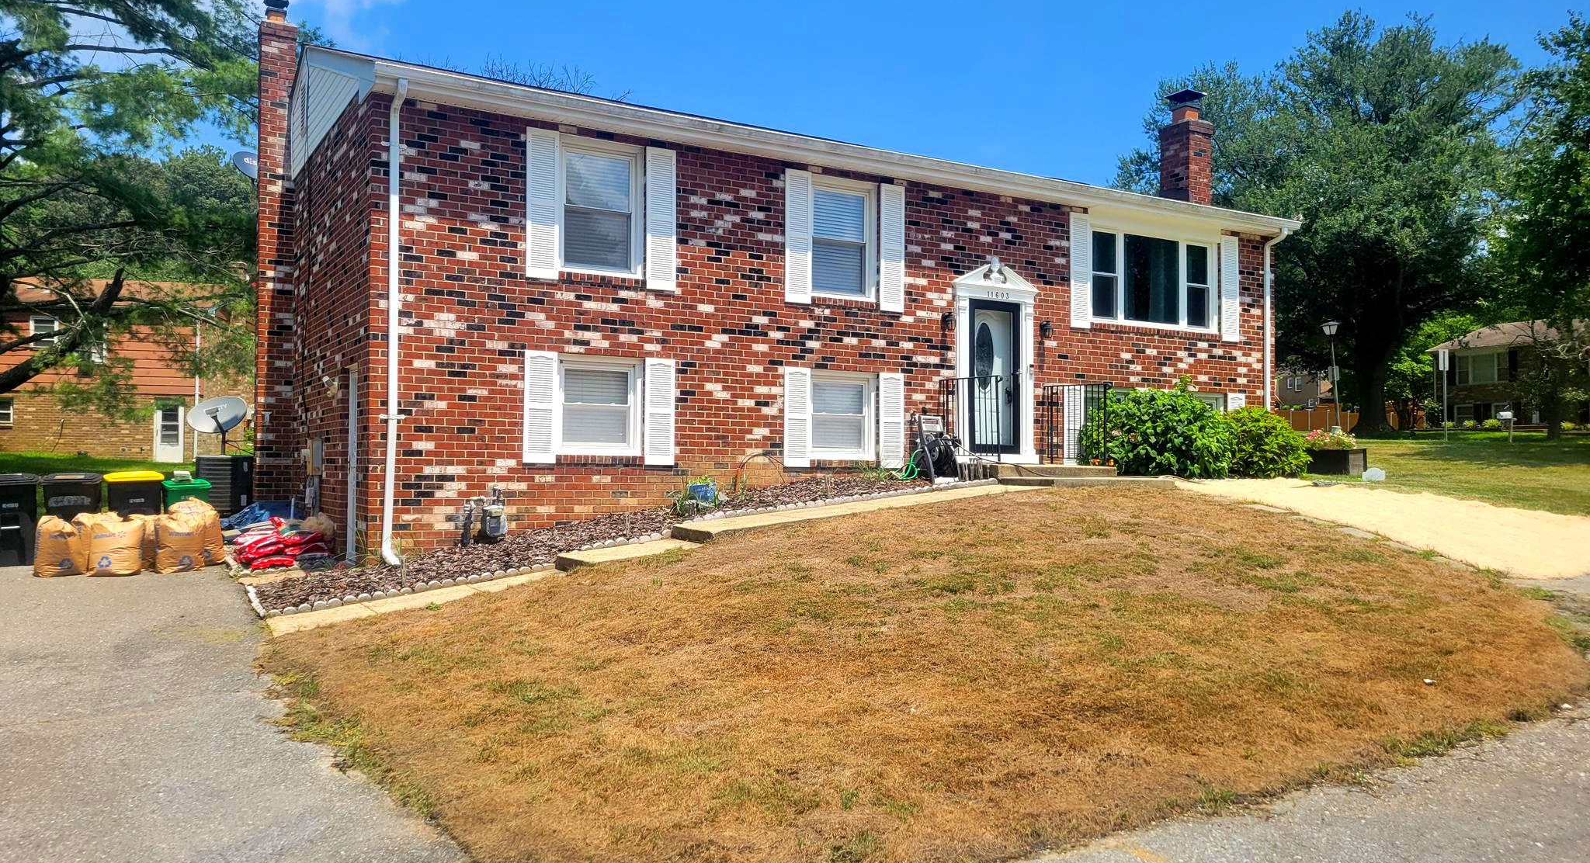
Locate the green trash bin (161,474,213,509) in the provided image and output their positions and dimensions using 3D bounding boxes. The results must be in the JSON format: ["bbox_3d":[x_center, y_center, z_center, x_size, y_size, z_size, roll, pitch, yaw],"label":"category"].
[{"bbox_3d":[-7.070,1.005,13.900,0.520,0.970,0.600,1,-2,-29],"label":"green trash bin"}]

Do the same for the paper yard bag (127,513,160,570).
[{"bbox_3d":[-6.902,1.176,12.700,0.450,0.620,0.380,1,-2,-30],"label":"paper yard bag"}]

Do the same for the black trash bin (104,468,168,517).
[{"bbox_3d":[-7.600,0.980,13.800,0.610,1.060,0.720,1,-2,-30],"label":"black trash bin"}]

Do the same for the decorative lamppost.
[{"bbox_3d":[9.299,-0.750,20.600,0.300,2.370,0.300,1,-2,-31],"label":"decorative lamppost"}]

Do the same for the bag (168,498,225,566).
[{"bbox_3d":[-6.461,1.073,12.900,0.480,0.720,0.420,2,-2,-32],"label":"bag"}]

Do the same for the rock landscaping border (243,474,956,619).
[{"bbox_3d":[-1.403,1.024,12.421,7.900,1.250,1.350,1,-2,-31],"label":"rock landscaping border"}]

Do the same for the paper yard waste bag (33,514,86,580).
[{"bbox_3d":[-7.506,1.174,12.200,0.450,0.640,0.380,2,-3,-42],"label":"paper yard waste bag"}]

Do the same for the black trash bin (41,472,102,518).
[{"bbox_3d":[-8.233,0.990,13.600,0.610,1.060,0.720,2,-2,-32],"label":"black trash bin"}]

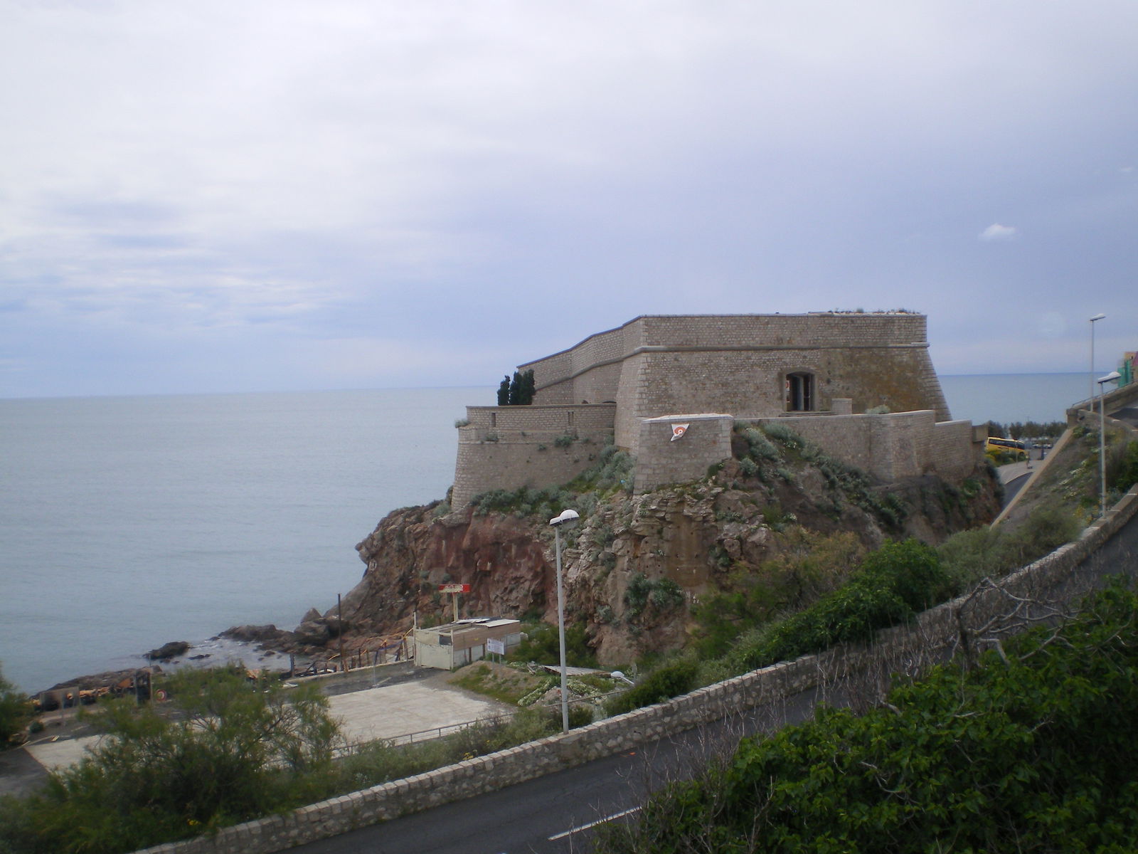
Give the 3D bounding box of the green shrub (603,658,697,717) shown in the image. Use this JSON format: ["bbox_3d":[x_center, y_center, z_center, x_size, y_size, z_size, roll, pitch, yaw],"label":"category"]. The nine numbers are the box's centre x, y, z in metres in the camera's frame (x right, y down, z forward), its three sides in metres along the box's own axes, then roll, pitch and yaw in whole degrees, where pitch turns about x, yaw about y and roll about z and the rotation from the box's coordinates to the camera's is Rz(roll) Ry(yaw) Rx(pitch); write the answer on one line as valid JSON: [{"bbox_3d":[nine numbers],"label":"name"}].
[{"bbox_3d":[2.715,8.581,40.800,2.800,2.000,1.600,-2,2,-27],"label":"green shrub"}]

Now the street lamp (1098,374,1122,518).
[{"bbox_3d":[25.262,0.780,58.333,1.000,6.800,0.500,0,3,38],"label":"street lamp"}]

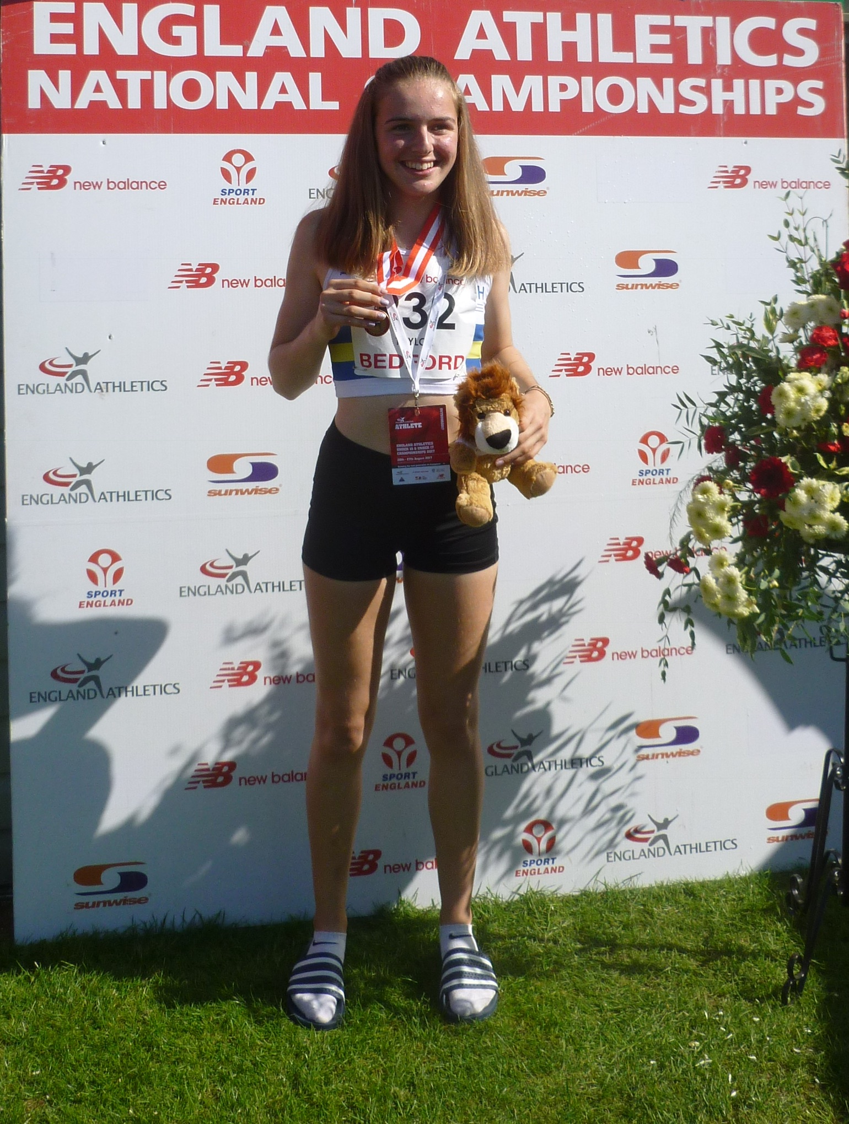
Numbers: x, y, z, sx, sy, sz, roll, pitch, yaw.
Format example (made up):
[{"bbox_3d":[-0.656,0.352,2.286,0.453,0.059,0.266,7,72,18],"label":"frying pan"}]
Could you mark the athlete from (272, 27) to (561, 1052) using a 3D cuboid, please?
[{"bbox_3d":[-0.023,-0.055,1.650,0.490,1.670,0.330,-2,3,-2],"label":"athlete"}]

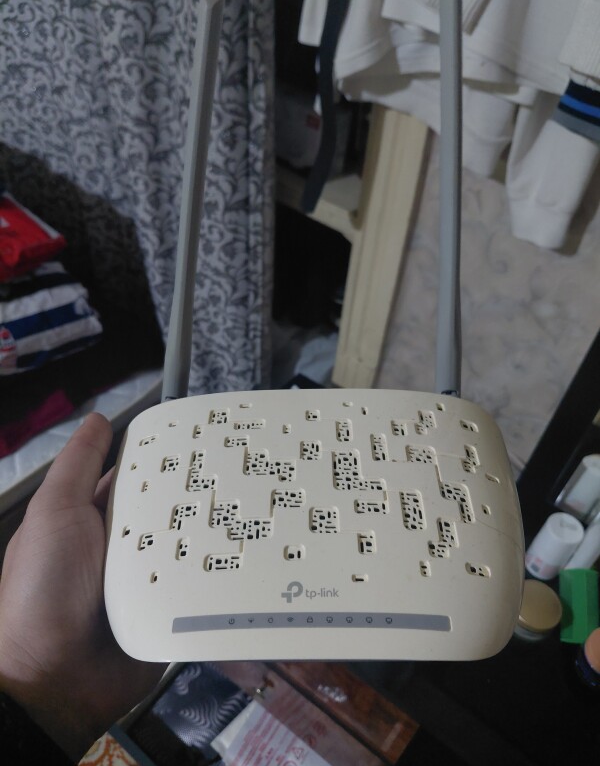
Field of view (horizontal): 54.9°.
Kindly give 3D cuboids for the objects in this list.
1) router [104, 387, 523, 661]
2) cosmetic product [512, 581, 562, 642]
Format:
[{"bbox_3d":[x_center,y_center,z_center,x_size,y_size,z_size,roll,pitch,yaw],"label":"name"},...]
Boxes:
[{"bbox_3d":[0.007,0.066,0.282,0.195,0.036,0.130,-1,63,1],"label":"router"},{"bbox_3d":[0.263,0.258,0.658,0.059,0.031,0.059,6,41,0],"label":"cosmetic product"}]

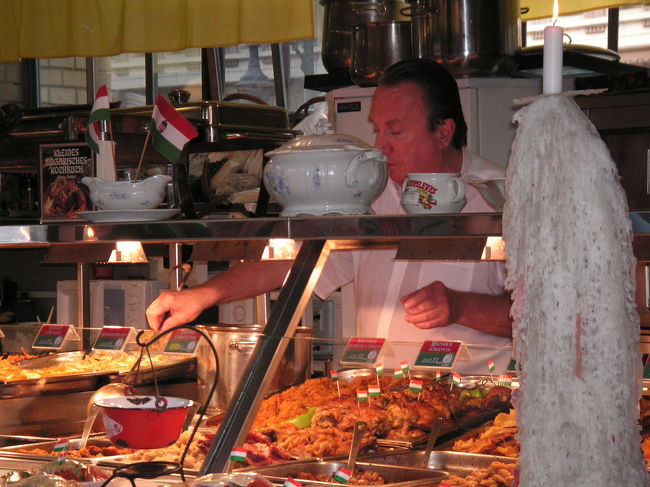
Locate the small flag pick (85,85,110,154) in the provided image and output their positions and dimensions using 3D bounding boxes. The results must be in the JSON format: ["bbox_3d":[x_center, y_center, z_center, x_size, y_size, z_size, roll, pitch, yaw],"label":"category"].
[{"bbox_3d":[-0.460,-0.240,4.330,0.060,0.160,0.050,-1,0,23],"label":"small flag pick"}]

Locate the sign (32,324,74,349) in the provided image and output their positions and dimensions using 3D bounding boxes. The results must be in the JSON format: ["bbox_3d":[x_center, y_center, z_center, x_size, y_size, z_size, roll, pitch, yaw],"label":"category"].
[{"bbox_3d":[-0.555,0.193,4.420,0.046,0.048,0.096,0,0,-44],"label":"sign"}]

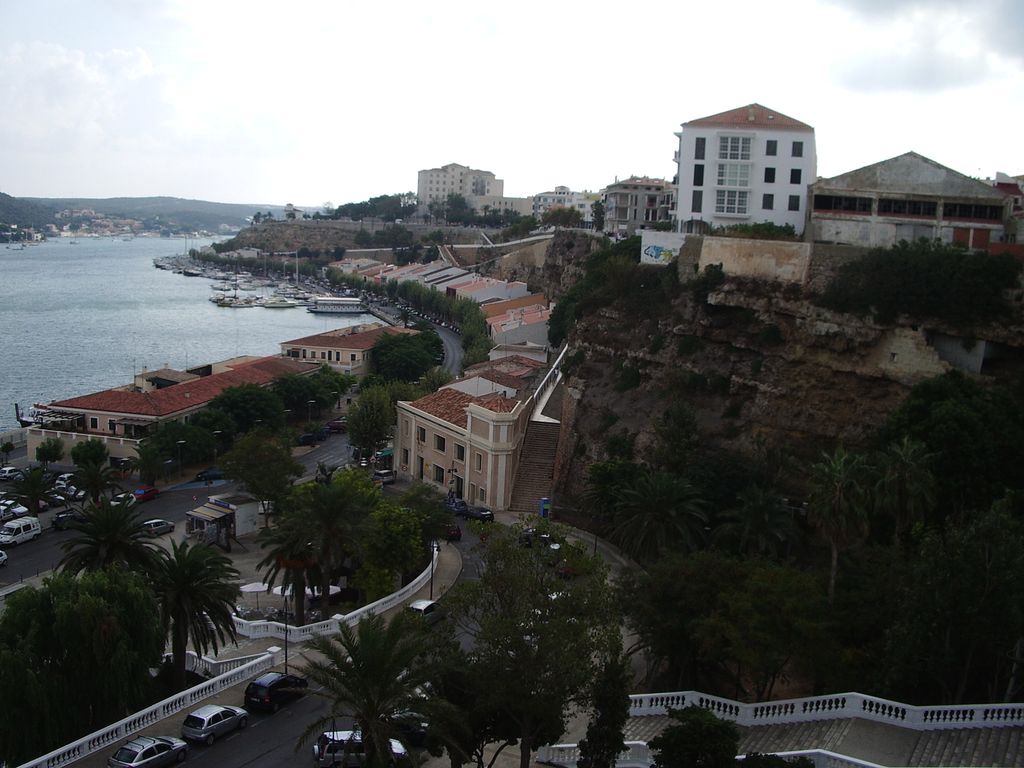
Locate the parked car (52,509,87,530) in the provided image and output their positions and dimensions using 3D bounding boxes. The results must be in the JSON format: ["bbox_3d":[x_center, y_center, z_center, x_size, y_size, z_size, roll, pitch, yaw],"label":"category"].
[{"bbox_3d":[-47.080,14.384,110.503,1.750,1.480,4.150,5,9,19],"label":"parked car"}]

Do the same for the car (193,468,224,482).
[{"bbox_3d":[-35.070,10.353,121.830,4.100,1.450,1.720,-5,11,-38],"label":"car"}]

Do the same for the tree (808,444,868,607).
[{"bbox_3d":[24.220,10.979,77.041,4.400,12.920,4.400,2,9,0],"label":"tree"}]

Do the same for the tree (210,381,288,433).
[{"bbox_3d":[-34.137,4.604,133.581,9.856,9.444,9.856,2,8,0],"label":"tree"}]

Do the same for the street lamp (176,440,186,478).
[{"bbox_3d":[-42.467,9.721,132.724,1.200,4.720,1.200,2,8,0],"label":"street lamp"}]

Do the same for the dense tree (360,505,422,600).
[{"bbox_3d":[-10.216,14.858,87.280,5.400,9.200,5.400,2,8,0],"label":"dense tree"}]

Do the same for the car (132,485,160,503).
[{"bbox_3d":[-39.840,11.643,112.059,1.660,1.430,3.800,5,9,21],"label":"car"}]

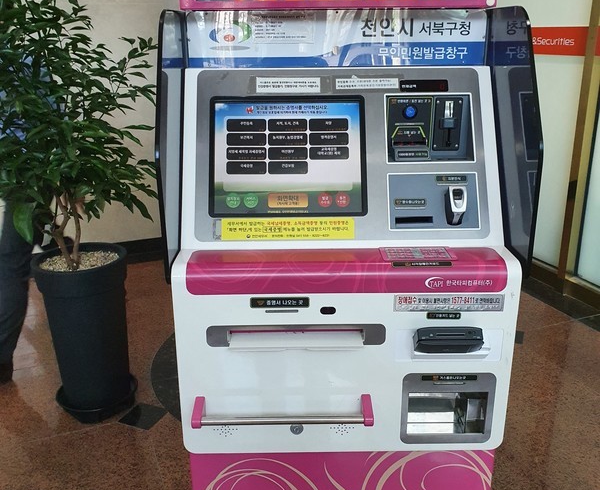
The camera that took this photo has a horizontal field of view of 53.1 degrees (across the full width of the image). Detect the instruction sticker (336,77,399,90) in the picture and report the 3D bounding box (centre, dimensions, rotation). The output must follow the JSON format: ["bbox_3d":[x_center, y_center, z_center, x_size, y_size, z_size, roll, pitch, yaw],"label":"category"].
[{"bbox_3d":[0.160,-0.378,1.409,0.148,0.026,0.006,-1,-10,0],"label":"instruction sticker"}]

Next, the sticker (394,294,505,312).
[{"bbox_3d":[0.314,0.122,1.262,0.232,0.038,0.006,-1,18,0],"label":"sticker"}]

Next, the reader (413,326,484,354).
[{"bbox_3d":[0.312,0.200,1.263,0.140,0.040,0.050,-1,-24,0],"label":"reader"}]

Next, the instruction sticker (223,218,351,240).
[{"bbox_3d":[-0.027,-0.035,1.350,0.299,0.051,0.006,-1,-10,0],"label":"instruction sticker"}]

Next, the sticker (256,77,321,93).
[{"bbox_3d":[-0.027,-0.374,1.408,0.150,0.038,0.006,-1,-10,0],"label":"sticker"}]

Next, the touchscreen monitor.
[{"bbox_3d":[-0.027,-0.202,1.391,0.360,0.290,0.030,-1,-10,0],"label":"touchscreen monitor"}]

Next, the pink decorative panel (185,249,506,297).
[{"bbox_3d":[0.098,0.054,1.289,0.663,0.072,0.095,-1,18,0],"label":"pink decorative panel"}]

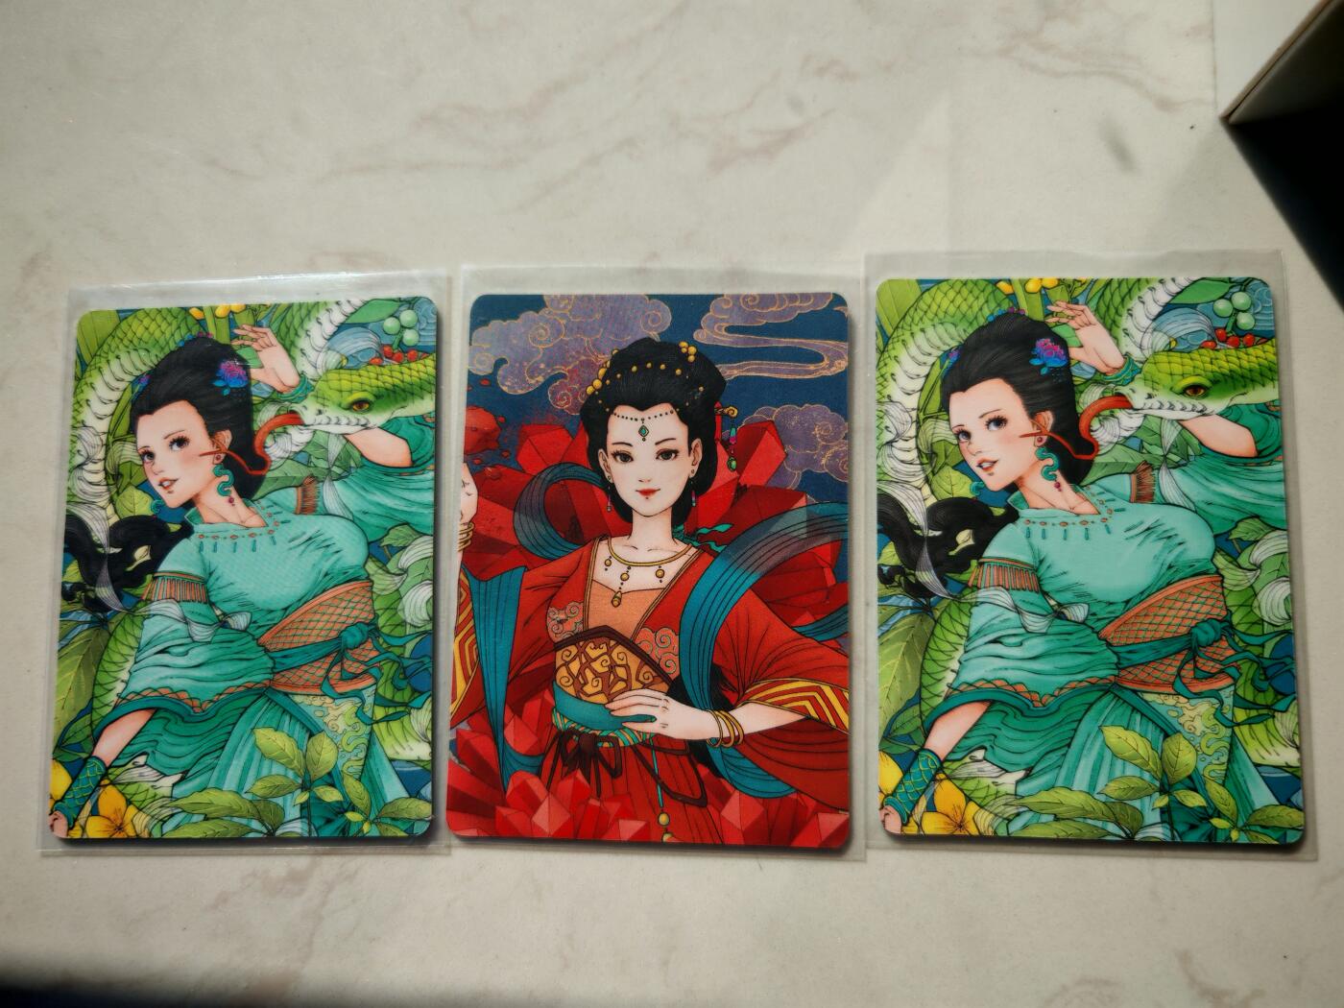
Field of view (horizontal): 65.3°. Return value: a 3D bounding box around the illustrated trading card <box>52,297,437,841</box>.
[{"bbox_3d":[-0.070,0.010,0.173,0.063,0.001,0.088,-2,82,4],"label":"illustrated trading card"}]

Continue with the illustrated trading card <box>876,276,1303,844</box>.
[{"bbox_3d":[0.064,0.007,0.165,0.063,0.001,0.088,1,83,4],"label":"illustrated trading card"}]

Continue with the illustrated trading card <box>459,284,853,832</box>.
[{"bbox_3d":[-0.003,0.009,0.169,0.063,0.001,0.088,1,83,4],"label":"illustrated trading card"}]

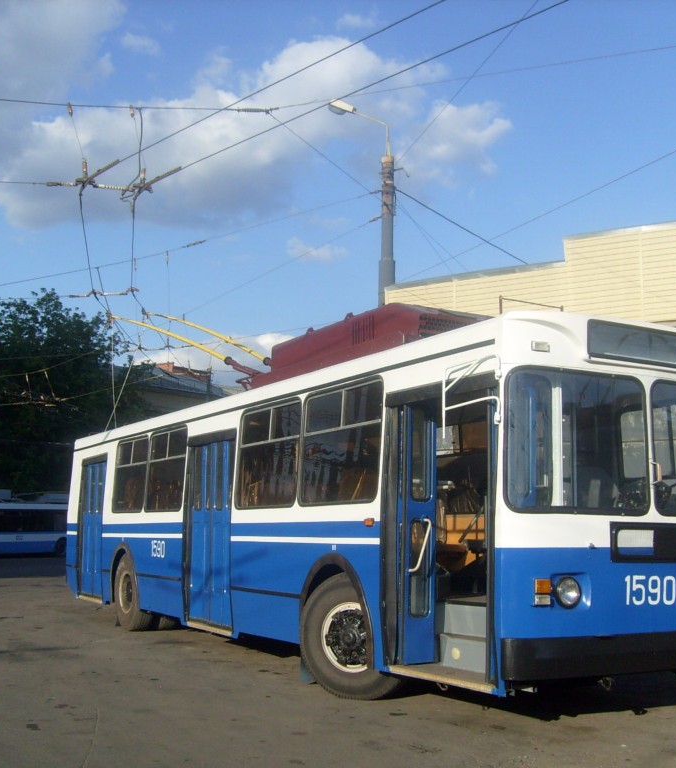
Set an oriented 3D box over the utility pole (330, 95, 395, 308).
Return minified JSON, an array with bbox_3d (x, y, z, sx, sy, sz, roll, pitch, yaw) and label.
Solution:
[{"bbox_3d":[0.537,-0.871,21.360,1.420,10.400,0.450,3,-8,-17],"label":"utility pole"}]

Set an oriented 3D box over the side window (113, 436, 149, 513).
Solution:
[{"bbox_3d":[-2.848,1.241,14.191,0.080,1.060,1.320,8,-10,-28],"label":"side window"}]

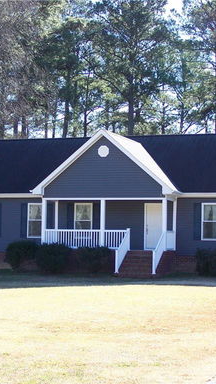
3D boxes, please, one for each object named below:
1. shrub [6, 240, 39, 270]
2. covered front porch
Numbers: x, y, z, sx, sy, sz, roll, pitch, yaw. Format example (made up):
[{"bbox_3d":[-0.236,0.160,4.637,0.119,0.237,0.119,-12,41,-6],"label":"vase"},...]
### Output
[{"bbox_3d":[-3.872,2.950,43.064,1.560,1.350,1.400,0,-3,19],"label":"shrub"},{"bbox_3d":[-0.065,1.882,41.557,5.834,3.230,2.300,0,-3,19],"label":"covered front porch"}]

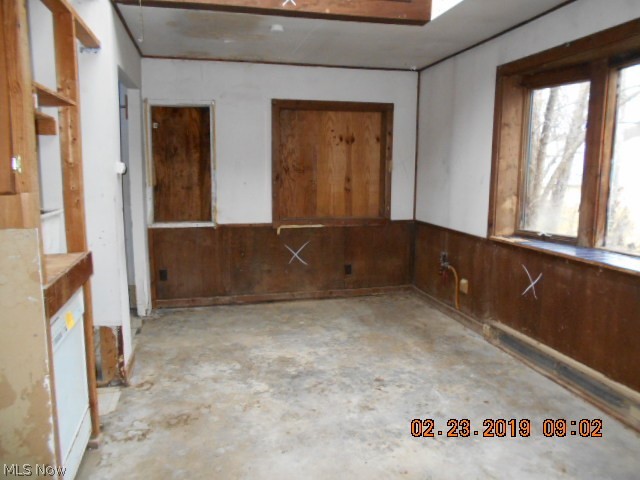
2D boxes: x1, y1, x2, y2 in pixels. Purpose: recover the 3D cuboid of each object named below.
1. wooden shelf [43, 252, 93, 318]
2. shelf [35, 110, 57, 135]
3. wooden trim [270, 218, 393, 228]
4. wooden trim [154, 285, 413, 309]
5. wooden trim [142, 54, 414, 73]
[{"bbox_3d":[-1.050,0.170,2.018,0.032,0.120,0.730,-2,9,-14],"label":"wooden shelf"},{"bbox_3d":[-1.274,-0.539,2.207,0.130,0.100,0.120,-2,9,-14],"label":"shelf"},{"bbox_3d":[0.148,-0.194,5.098,1.295,0.083,0.060,-2,9,-14],"label":"wooden trim"},{"bbox_3d":[-0.309,0.605,5.098,2.722,0.088,0.030,-2,9,-14],"label":"wooden trim"},{"bbox_3d":[-0.303,-1.740,4.749,2.754,0.037,0.035,-2,9,-14],"label":"wooden trim"}]

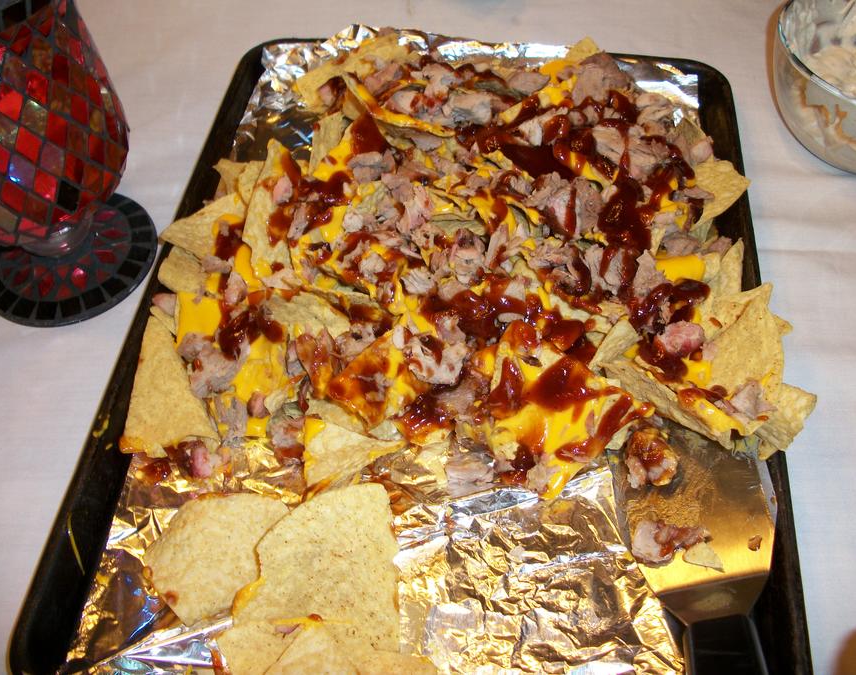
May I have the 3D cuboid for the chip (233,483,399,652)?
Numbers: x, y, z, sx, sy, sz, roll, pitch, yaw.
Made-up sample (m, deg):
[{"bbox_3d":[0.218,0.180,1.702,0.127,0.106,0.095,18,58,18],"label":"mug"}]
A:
[{"bbox_3d":[-0.052,0.105,0.402,0.071,0.012,0.084,-6,53,-3],"label":"chip"}]

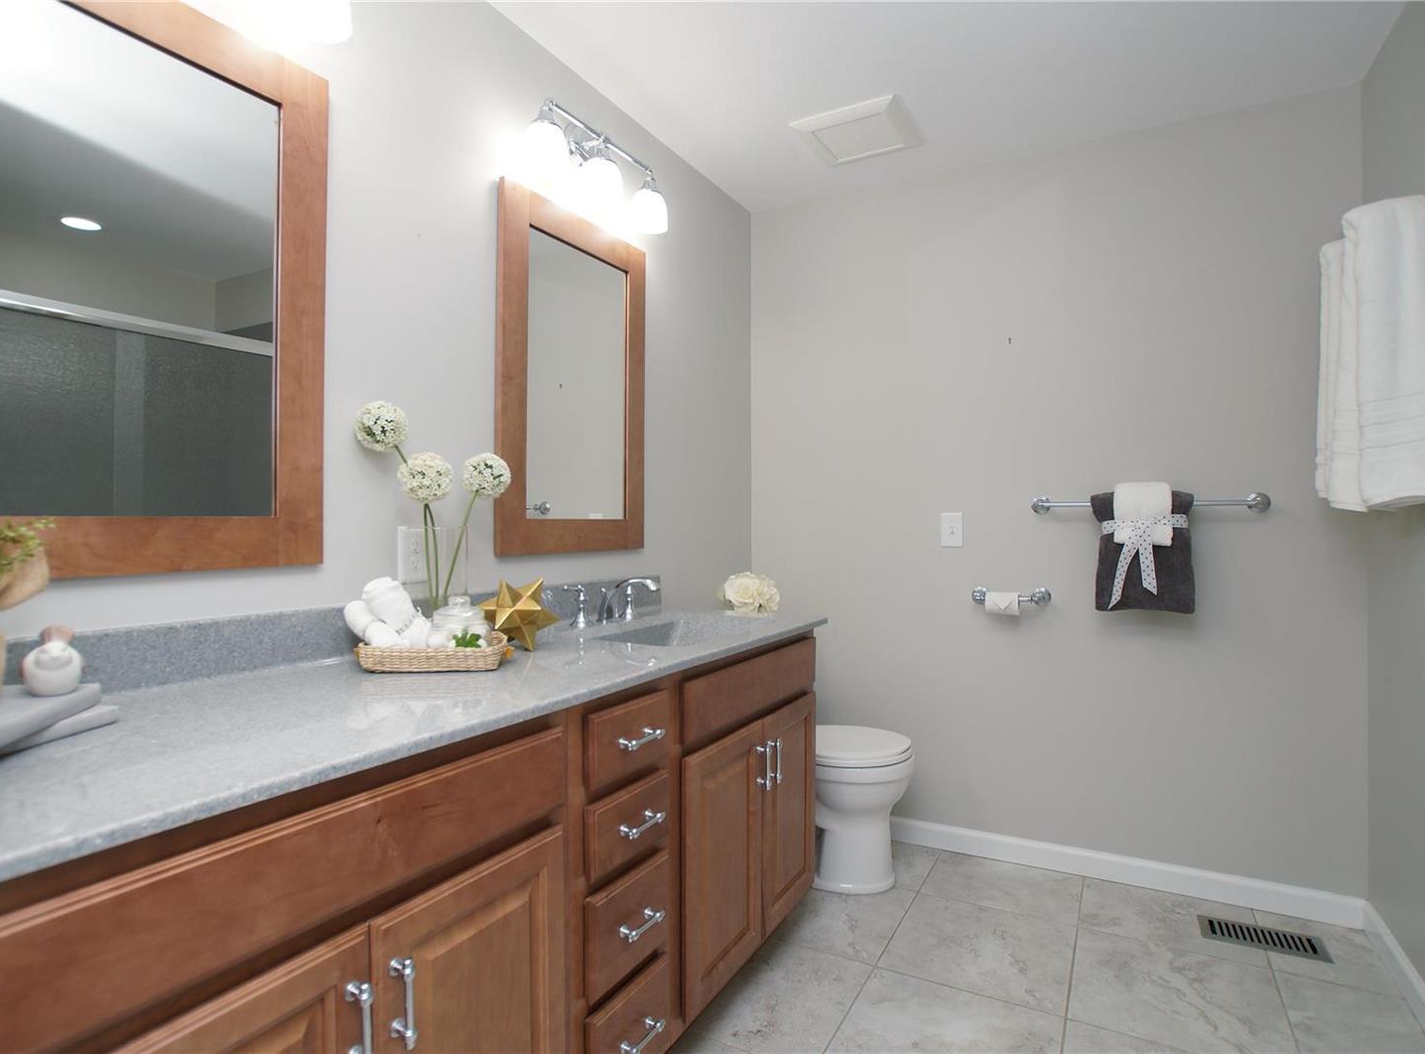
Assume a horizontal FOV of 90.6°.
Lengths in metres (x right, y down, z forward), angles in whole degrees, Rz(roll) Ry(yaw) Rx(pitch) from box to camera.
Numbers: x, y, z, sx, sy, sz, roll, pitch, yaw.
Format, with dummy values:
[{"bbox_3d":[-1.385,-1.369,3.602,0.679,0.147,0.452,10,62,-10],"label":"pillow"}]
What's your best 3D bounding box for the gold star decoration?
[{"bbox_3d":[-0.419,0.187,1.520,0.170,0.155,0.165,0,0,-14],"label":"gold star decoration"}]

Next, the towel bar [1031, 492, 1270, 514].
[{"bbox_3d":[1.353,-0.076,2.220,0.635,0.063,0.080,0,0,26],"label":"towel bar"}]

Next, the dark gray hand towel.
[{"bbox_3d":[1.359,0.078,2.215,0.265,0.385,0.070,0,0,27],"label":"dark gray hand towel"}]

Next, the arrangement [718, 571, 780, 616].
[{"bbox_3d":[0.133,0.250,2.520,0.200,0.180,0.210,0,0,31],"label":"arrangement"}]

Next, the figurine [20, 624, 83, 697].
[{"bbox_3d":[-0.880,0.178,0.938,0.064,0.090,0.076,0,0,-43],"label":"figurine"}]

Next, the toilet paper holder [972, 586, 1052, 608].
[{"bbox_3d":[1.006,0.237,2.383,0.245,0.063,0.080,0,0,26],"label":"toilet paper holder"}]

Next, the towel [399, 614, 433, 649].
[{"bbox_3d":[-0.555,0.206,1.330,0.055,0.080,0.060,0,0,-17],"label":"towel"}]

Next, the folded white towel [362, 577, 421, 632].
[{"bbox_3d":[-0.620,0.148,1.360,0.077,0.105,0.080,-36,-7,0],"label":"folded white towel"}]

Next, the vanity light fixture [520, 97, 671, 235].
[{"bbox_3d":[-0.304,-0.960,1.927,0.170,0.200,0.520,0,0,31],"label":"vanity light fixture"}]

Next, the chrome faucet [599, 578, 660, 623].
[{"bbox_3d":[-0.225,0.200,1.872,0.200,0.125,0.055,0,0,31],"label":"chrome faucet"}]

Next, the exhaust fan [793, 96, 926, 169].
[{"bbox_3d":[0.477,-1.275,2.285,0.325,0.024,0.325,0,0,26],"label":"exhaust fan"}]

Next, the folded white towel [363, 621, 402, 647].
[{"bbox_3d":[-0.597,0.202,1.290,0.082,0.050,0.055,25,0,0],"label":"folded white towel"}]

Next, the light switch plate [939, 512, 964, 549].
[{"bbox_3d":[0.843,0.012,2.497,0.076,0.122,0.014,0,0,26],"label":"light switch plate"}]

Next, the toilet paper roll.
[{"bbox_3d":[0.978,0.259,2.375,0.107,0.090,0.090,0,0,26],"label":"toilet paper roll"}]

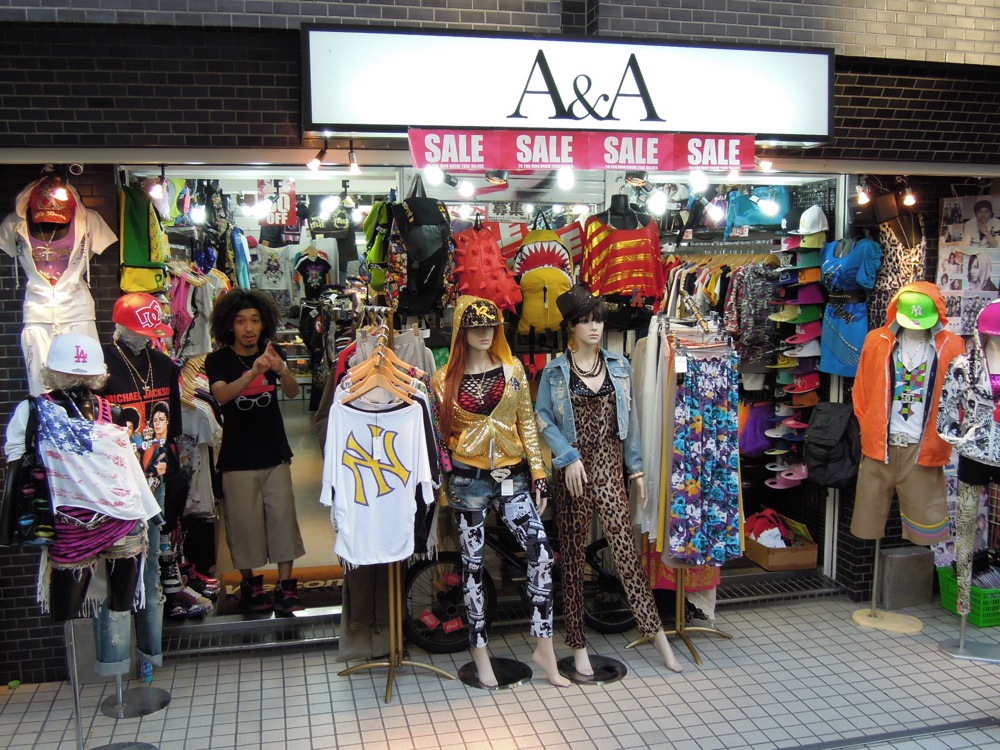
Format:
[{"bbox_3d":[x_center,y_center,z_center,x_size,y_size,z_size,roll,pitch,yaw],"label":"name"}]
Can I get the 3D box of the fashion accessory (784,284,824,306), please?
[{"bbox_3d":[1.757,-0.459,5.835,0.240,0.120,0.170,-7,10,-27],"label":"fashion accessory"}]

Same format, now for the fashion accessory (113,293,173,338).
[{"bbox_3d":[-1.508,-0.252,4.283,0.260,0.140,0.185,23,18,28],"label":"fashion accessory"}]

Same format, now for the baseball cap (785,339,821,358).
[{"bbox_3d":[1.780,-0.159,5.941,0.250,0.120,0.175,-2,8,-13],"label":"baseball cap"}]

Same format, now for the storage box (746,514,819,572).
[{"bbox_3d":[1.693,1.037,6.219,0.307,0.190,0.450,-2,8,-13],"label":"storage box"}]

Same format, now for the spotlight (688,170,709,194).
[{"bbox_3d":[1.035,-1.024,5.271,0.100,0.160,0.100,-2,8,-13],"label":"spotlight"}]

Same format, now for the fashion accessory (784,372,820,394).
[{"bbox_3d":[1.796,0.050,5.983,0.240,0.120,0.180,-10,11,-26],"label":"fashion accessory"}]

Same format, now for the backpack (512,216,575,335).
[{"bbox_3d":[0.227,-0.507,5.210,0.310,0.570,0.190,-1,8,-7],"label":"backpack"}]

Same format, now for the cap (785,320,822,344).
[{"bbox_3d":[1.760,-0.246,5.854,0.240,0.120,0.170,-17,14,-25],"label":"cap"}]

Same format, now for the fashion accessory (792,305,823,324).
[{"bbox_3d":[1.784,-0.357,5.913,0.250,0.120,0.175,-2,8,-13],"label":"fashion accessory"}]

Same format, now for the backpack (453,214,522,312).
[{"bbox_3d":[-0.069,-0.551,5.136,0.330,0.450,0.210,-11,9,-8],"label":"backpack"}]

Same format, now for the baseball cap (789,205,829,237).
[{"bbox_3d":[1.759,-0.881,5.765,0.240,0.160,0.170,-4,9,-27],"label":"baseball cap"}]

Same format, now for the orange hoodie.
[{"bbox_3d":[2.143,-0.008,5.303,0.570,0.970,0.340,3,9,22],"label":"orange hoodie"}]

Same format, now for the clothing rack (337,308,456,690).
[{"bbox_3d":[-0.491,0.562,4.680,0.580,1.785,0.640,1,8,7],"label":"clothing rack"}]

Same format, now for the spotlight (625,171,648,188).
[{"bbox_3d":[0.671,-0.974,4.901,0.103,0.115,0.103,6,-19,39],"label":"spotlight"}]

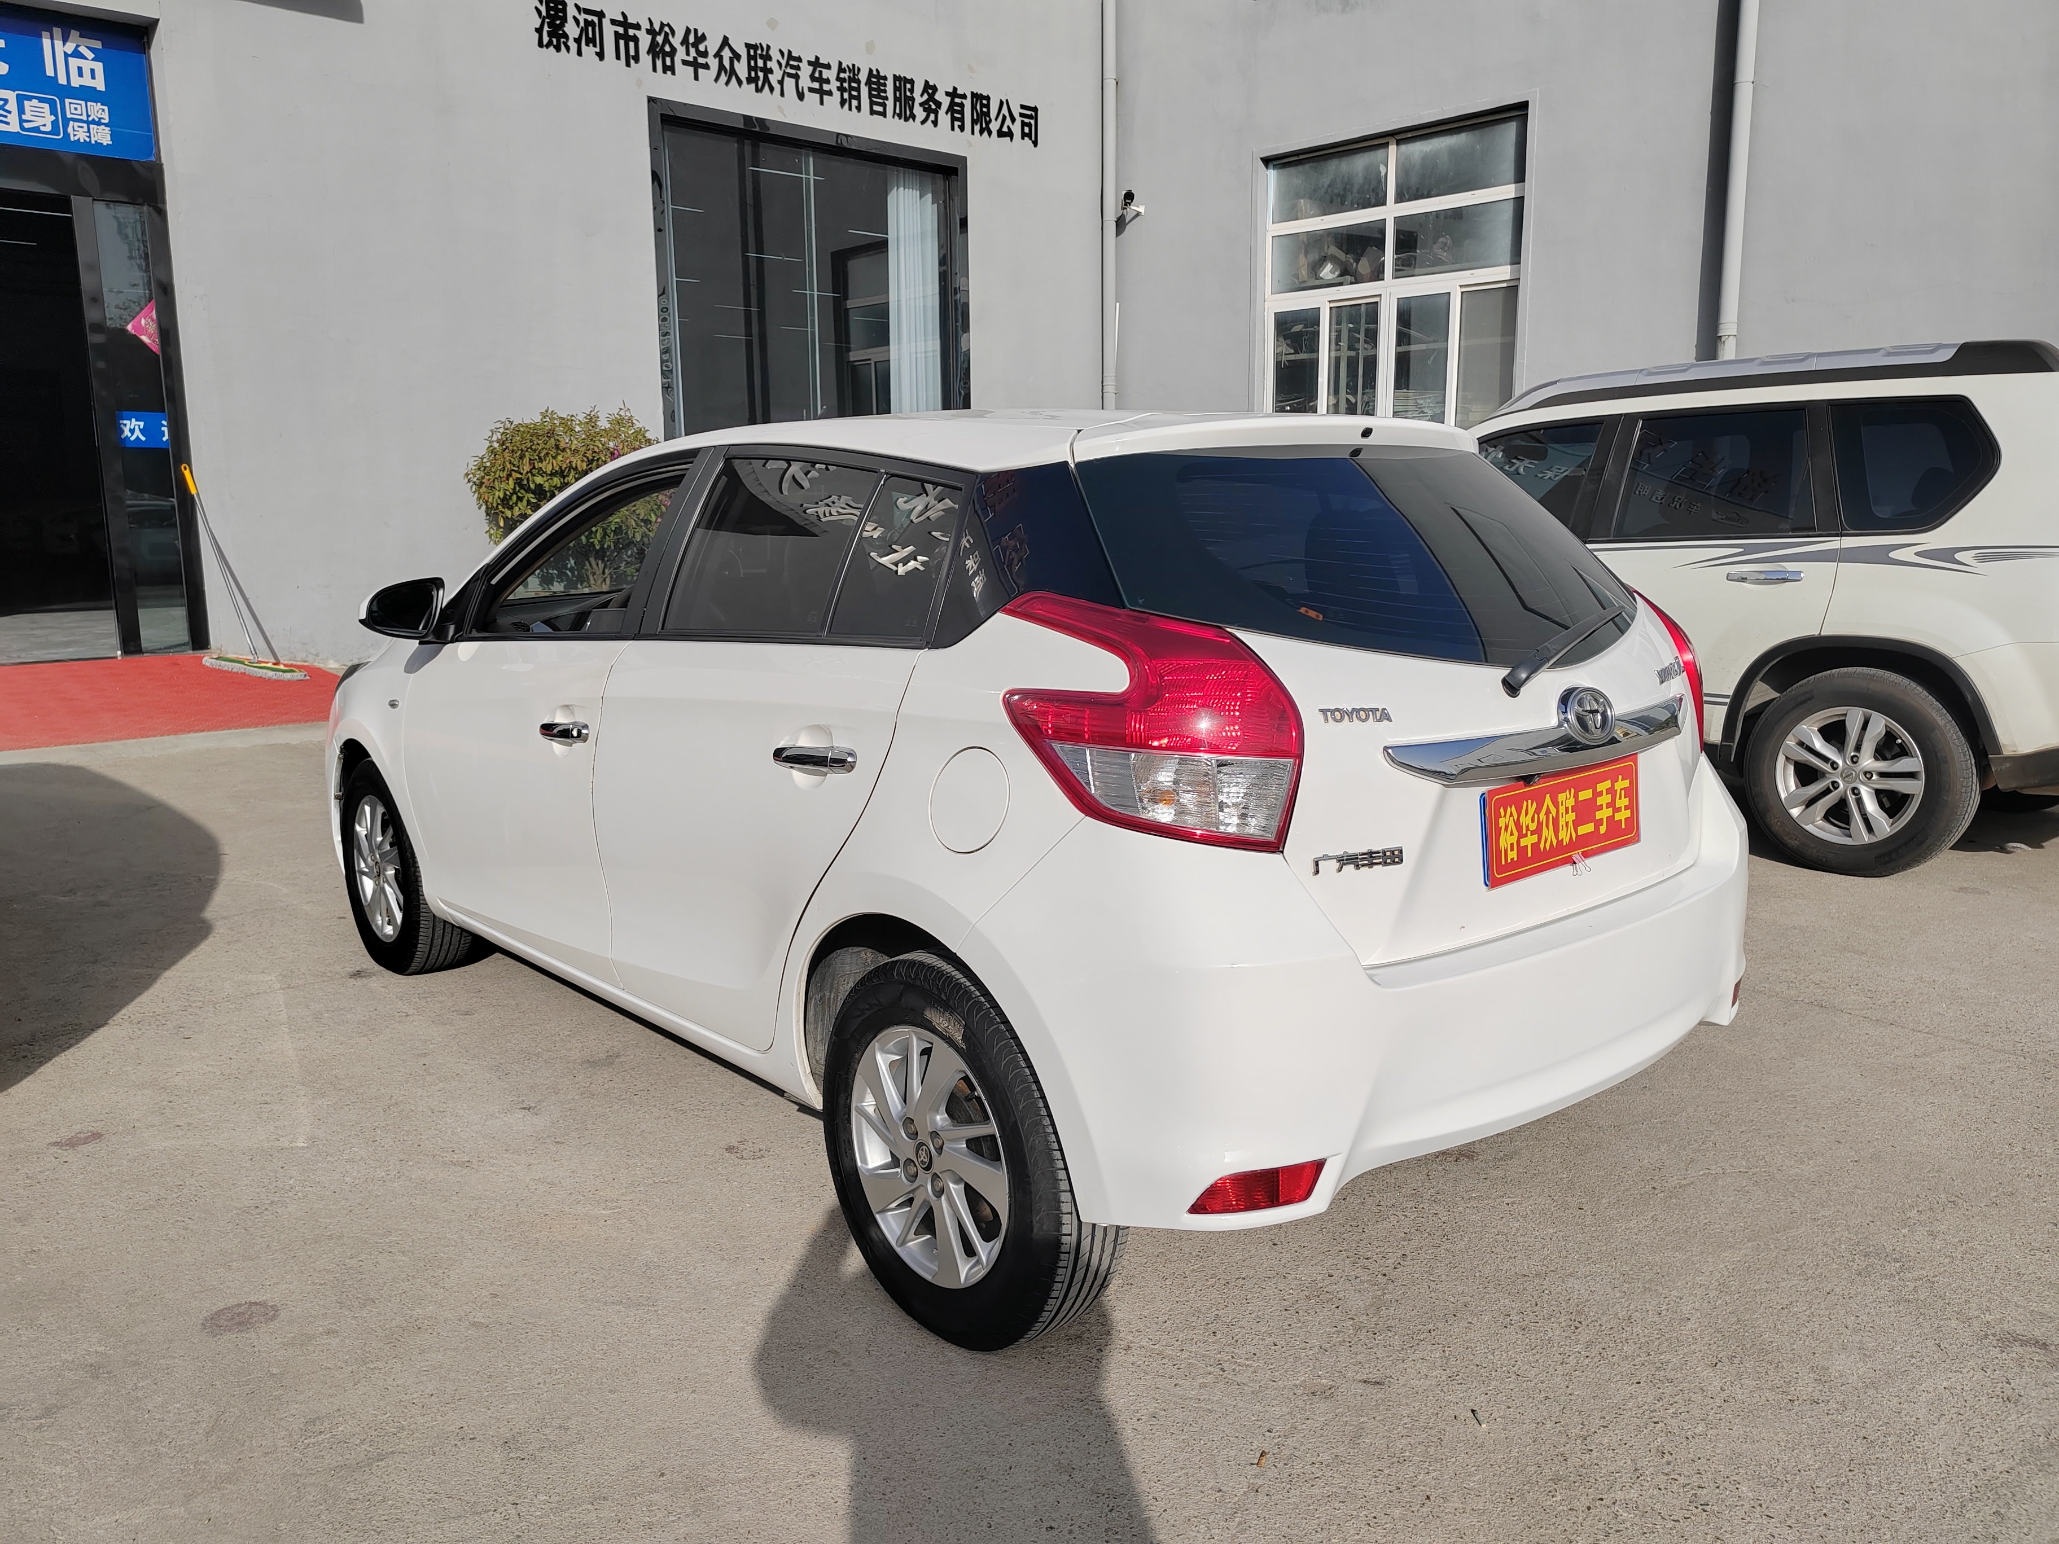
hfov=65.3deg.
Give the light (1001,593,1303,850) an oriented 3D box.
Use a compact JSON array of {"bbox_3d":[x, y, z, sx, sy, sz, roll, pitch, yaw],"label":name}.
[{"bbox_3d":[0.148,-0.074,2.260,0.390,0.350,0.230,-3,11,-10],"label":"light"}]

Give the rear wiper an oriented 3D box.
[{"bbox_3d":[0.890,-0.206,2.640,0.475,0.060,0.060,-28,-11,-44],"label":"rear wiper"}]

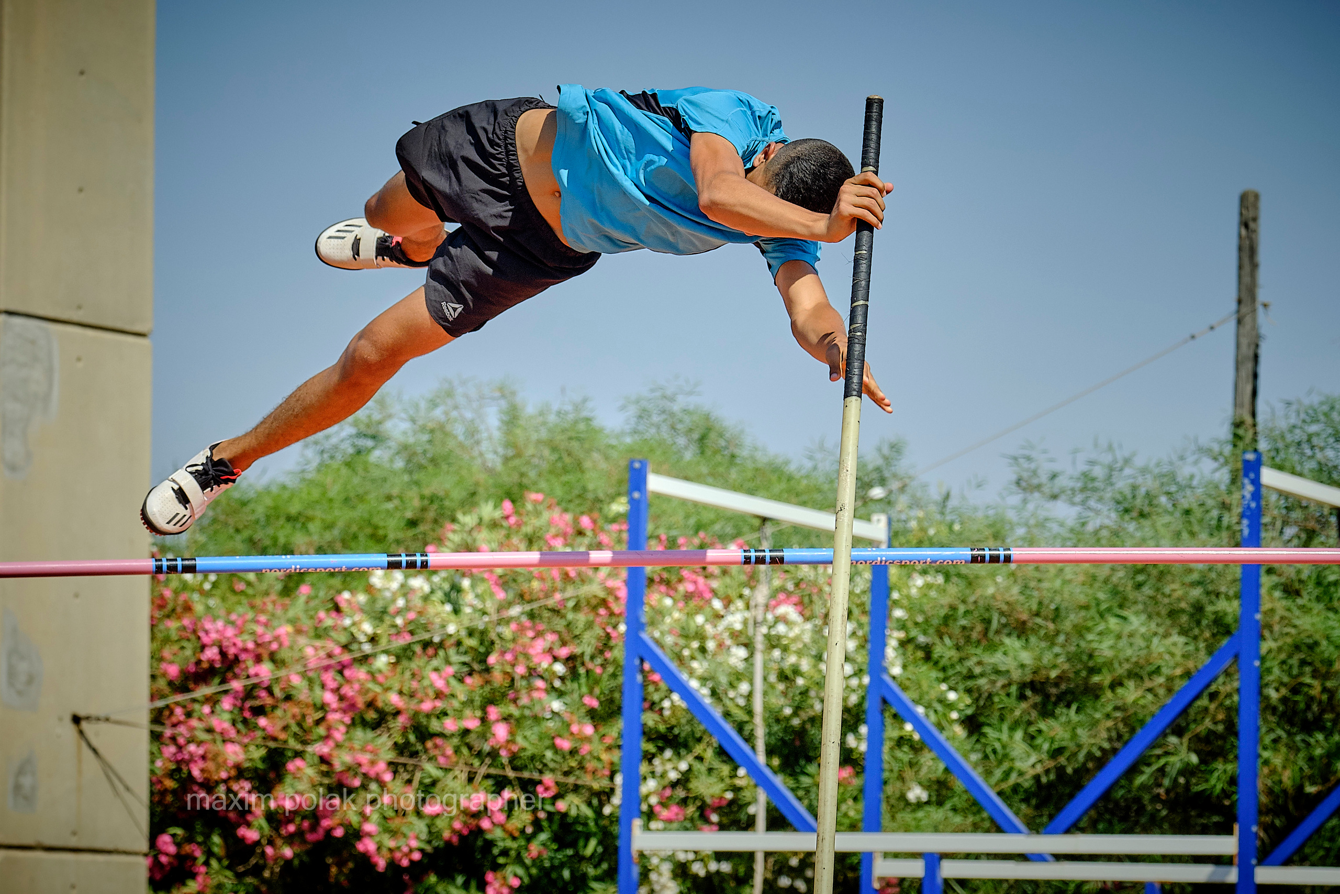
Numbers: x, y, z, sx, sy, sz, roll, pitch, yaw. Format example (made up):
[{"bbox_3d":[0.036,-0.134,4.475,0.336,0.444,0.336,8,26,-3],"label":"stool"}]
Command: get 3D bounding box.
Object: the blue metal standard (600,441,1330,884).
[{"bbox_3d":[1.292,1.783,19.358,2.251,3.300,2.216,-1,-6,24],"label":"blue metal standard"}]

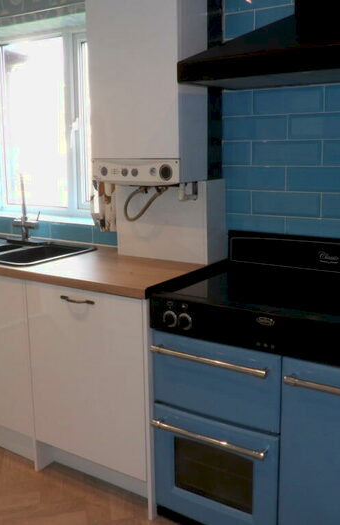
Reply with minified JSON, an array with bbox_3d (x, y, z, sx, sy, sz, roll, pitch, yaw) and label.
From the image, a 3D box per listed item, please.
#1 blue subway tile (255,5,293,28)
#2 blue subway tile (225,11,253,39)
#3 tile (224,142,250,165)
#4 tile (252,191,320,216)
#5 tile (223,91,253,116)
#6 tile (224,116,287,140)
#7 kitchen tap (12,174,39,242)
[{"bbox_3d":[0.459,-0.930,2.173,0.300,0.100,0.010,6,13,34],"label":"blue subway tile"},{"bbox_3d":[0.286,-0.975,2.343,0.135,0.100,0.010,6,13,32],"label":"blue subway tile"},{"bbox_3d":[0.294,-0.466,2.445,0.135,0.100,0.010,6,13,32],"label":"tile"},{"bbox_3d":[0.476,-0.239,2.328,0.296,0.099,0.010,7,14,32],"label":"tile"},{"bbox_3d":[0.287,-0.656,2.349,0.129,0.100,0.010,6,13,34],"label":"tile"},{"bbox_3d":[0.358,-0.561,2.383,0.292,0.100,0.010,6,13,32],"label":"tile"},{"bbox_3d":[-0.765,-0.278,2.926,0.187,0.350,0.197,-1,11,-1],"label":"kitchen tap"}]

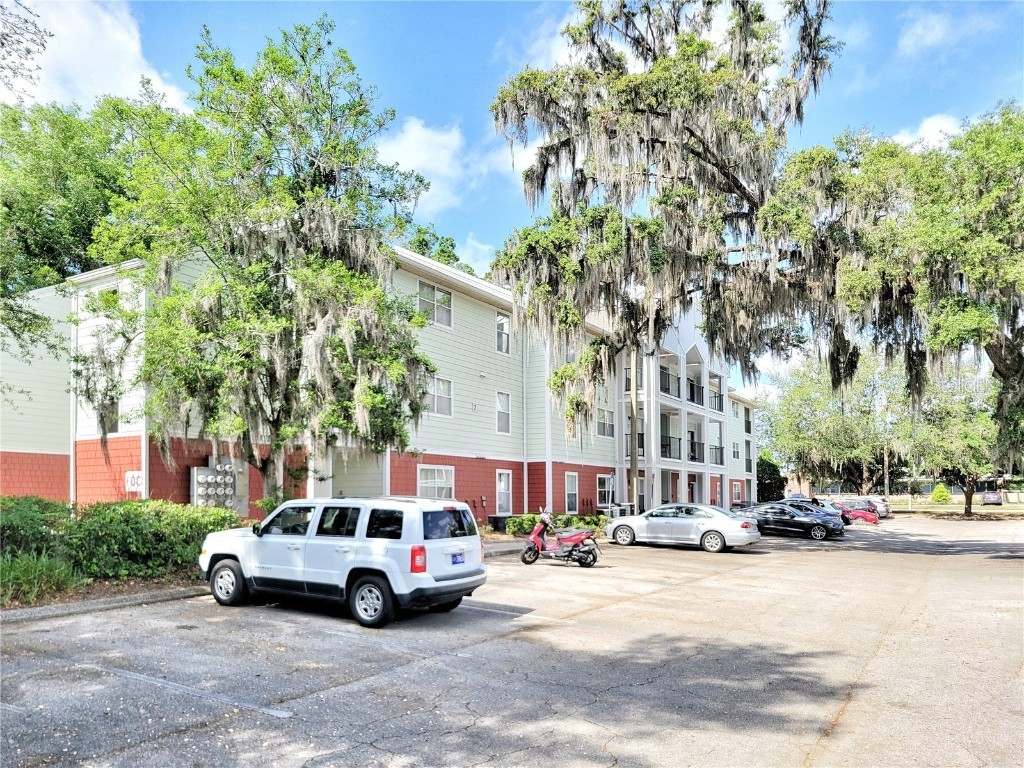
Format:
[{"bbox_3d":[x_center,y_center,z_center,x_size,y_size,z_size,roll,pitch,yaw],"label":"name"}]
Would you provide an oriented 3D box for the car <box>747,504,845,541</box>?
[{"bbox_3d":[10.461,5.356,30.188,4.750,1.400,1.900,-3,-8,27],"label":"car"}]

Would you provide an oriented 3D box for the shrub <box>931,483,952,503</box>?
[{"bbox_3d":[42.457,10.718,76.125,2.100,2.000,2.100,-3,-8,29],"label":"shrub"}]

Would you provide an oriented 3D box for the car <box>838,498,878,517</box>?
[{"bbox_3d":[21.529,8.307,51.094,4.500,1.500,1.800,-3,-8,28],"label":"car"}]

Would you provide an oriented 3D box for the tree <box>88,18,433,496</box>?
[{"bbox_3d":[-5.127,-1.860,16.919,7.000,11.500,6.500,3,-8,-18],"label":"tree"}]

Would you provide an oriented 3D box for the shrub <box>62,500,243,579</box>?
[{"bbox_3d":[-6.839,3.012,14.978,1.400,1.250,3.400,-3,-8,28],"label":"shrub"}]

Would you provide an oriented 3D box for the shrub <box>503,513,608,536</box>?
[{"bbox_3d":[1.586,5.016,27.350,3.800,0.800,1.200,2,-7,-11],"label":"shrub"}]

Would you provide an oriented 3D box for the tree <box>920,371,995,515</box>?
[{"bbox_3d":[33.319,4.562,57.663,6.000,10.600,6.000,-3,-8,30],"label":"tree"}]

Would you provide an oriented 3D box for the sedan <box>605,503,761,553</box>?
[{"bbox_3d":[5.211,4.476,24.493,4.870,1.480,1.830,-3,-8,28],"label":"sedan"}]

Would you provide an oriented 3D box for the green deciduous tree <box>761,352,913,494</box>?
[{"bbox_3d":[30.245,4.279,71.863,13.600,13.800,12.500,-2,-8,23],"label":"green deciduous tree"}]

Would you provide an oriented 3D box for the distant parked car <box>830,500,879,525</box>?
[{"bbox_3d":[19.090,7.662,45.589,4.400,1.430,1.780,-3,-8,28],"label":"distant parked car"}]

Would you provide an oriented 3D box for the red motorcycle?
[{"bbox_3d":[1.187,3.722,18.378,1.920,1.250,0.720,-3,-8,27],"label":"red motorcycle"}]

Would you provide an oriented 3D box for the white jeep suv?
[{"bbox_3d":[-2.588,2.487,11.484,4.410,1.660,1.800,-3,-8,29],"label":"white jeep suv"}]

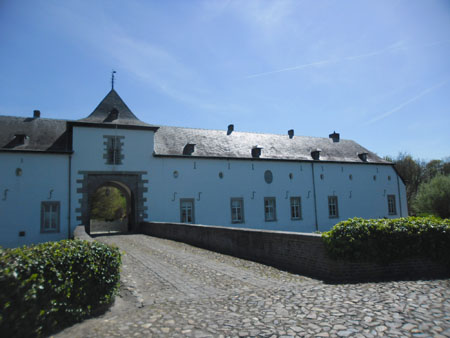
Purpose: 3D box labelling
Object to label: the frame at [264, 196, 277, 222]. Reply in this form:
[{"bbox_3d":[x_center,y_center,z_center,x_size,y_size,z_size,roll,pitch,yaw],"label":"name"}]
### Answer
[{"bbox_3d":[4.451,3.995,34.335,1.290,2.430,0.220,1,-8,-26],"label":"frame"}]

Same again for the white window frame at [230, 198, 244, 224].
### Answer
[{"bbox_3d":[1.187,3.920,32.771,1.330,2.460,0.220,1,-8,-26],"label":"white window frame"}]

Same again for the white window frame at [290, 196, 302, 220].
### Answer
[{"bbox_3d":[7.209,4.038,35.660,1.320,2.340,0.220,1,-8,-26],"label":"white window frame"}]

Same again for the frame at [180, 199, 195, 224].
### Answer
[{"bbox_3d":[-3.259,3.797,30.642,1.230,2.380,0.220,1,-8,-26],"label":"frame"}]

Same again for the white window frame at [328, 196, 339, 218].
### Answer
[{"bbox_3d":[11.649,4.139,37.789,1.230,2.330,0.220,1,-8,-26],"label":"white window frame"}]

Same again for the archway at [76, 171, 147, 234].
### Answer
[{"bbox_3d":[-9.109,2.839,28.241,5.450,5.130,0.800,1,-8,-26],"label":"archway"}]

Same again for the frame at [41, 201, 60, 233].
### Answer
[{"bbox_3d":[-12.904,3.589,26.017,1.230,2.280,0.220,1,-8,-26],"label":"frame"}]

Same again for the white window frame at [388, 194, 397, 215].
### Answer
[{"bbox_3d":[19.840,4.314,41.717,1.220,2.380,0.220,1,-8,-26],"label":"white window frame"}]

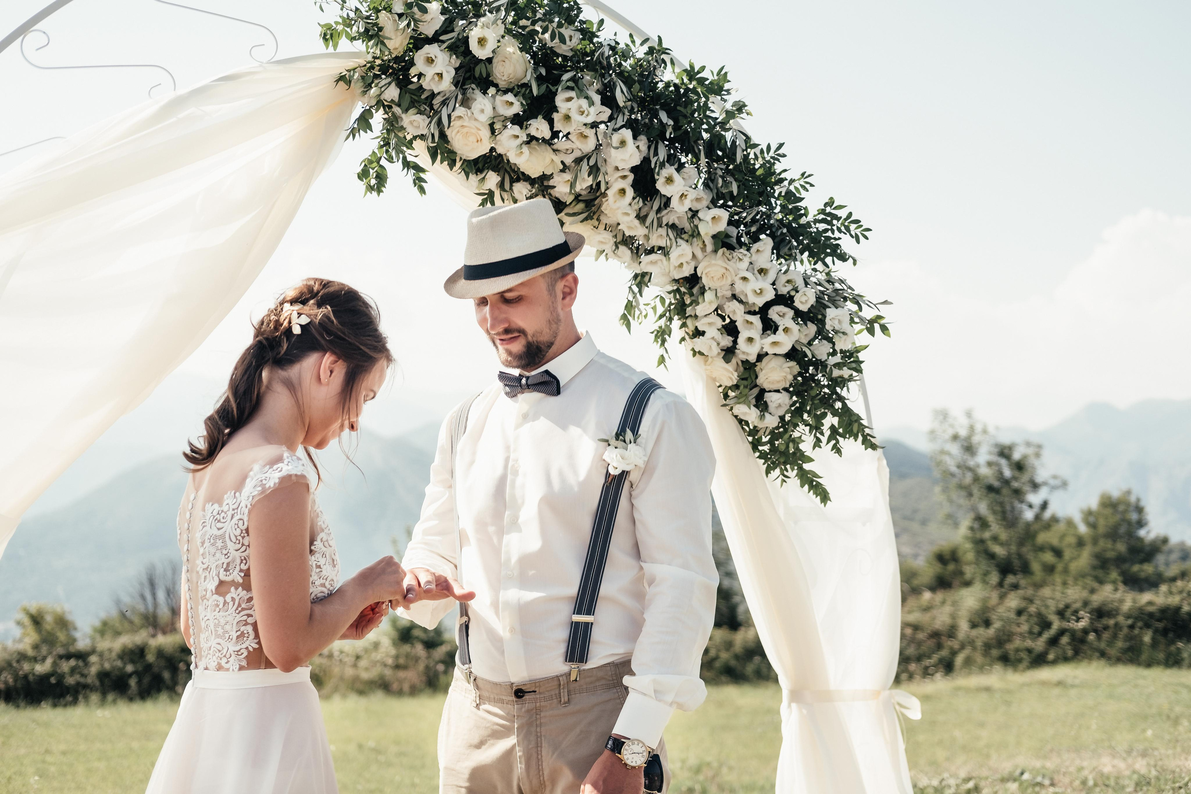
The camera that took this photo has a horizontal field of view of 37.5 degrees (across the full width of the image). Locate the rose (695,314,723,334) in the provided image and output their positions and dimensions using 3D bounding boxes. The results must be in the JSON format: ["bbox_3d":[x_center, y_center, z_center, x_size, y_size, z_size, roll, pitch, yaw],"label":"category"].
[{"bbox_3d":[0.226,-0.146,3.500,0.056,0.046,0.046,0,30,0],"label":"rose"}]

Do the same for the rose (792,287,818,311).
[{"bbox_3d":[0.409,-0.190,3.420,0.047,0.045,0.041,0,-2,-10],"label":"rose"}]

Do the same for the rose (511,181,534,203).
[{"bbox_3d":[-0.145,-0.410,3.500,0.045,0.041,0.045,0,-2,0],"label":"rose"}]

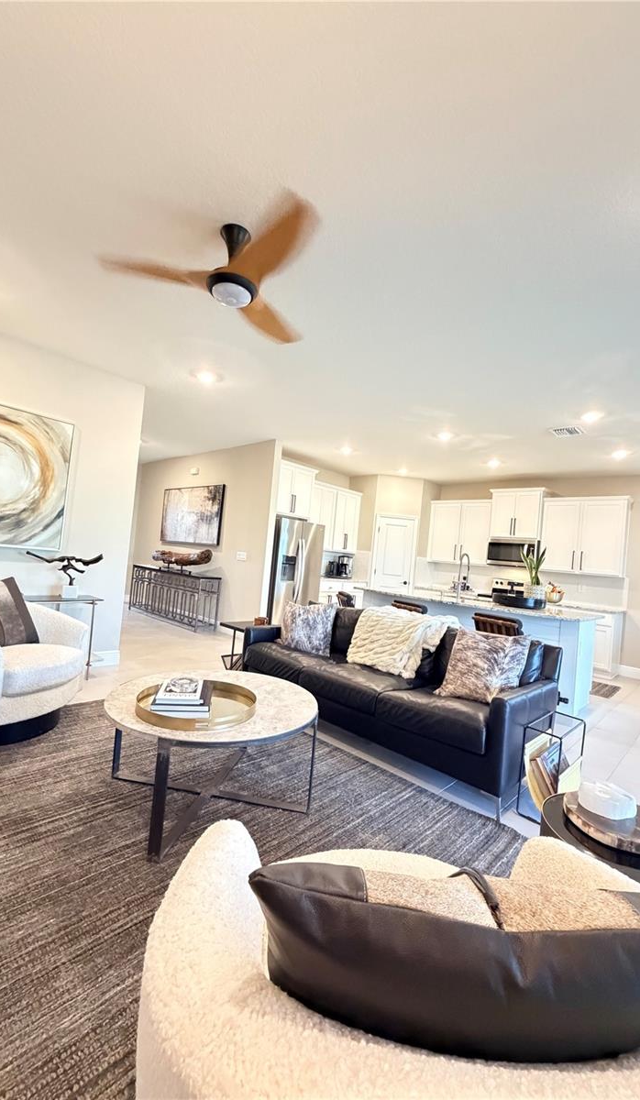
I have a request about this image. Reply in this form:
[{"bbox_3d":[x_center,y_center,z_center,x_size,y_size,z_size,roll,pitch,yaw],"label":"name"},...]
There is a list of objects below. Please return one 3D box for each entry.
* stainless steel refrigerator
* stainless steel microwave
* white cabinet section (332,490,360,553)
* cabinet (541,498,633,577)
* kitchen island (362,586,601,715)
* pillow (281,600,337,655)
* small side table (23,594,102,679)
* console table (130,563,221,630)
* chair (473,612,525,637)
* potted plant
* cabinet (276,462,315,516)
[{"bbox_3d":[-0.564,0.453,6.761,0.830,1.765,0.910,4,-1,43],"label":"stainless steel refrigerator"},{"bbox_3d":[3.280,0.056,7.496,0.760,0.445,0.430,4,-1,43],"label":"stainless steel microwave"},{"bbox_3d":[0.359,-0.501,7.952,0.360,1.095,0.680,4,-1,44],"label":"white cabinet section"},{"bbox_3d":[3.937,-0.201,6.654,1.100,1.130,0.350,4,-1,42],"label":"cabinet"},{"bbox_3d":[1.737,1.056,5.334,2.650,0.914,1.020,4,-1,43],"label":"kitchen island"},{"bbox_3d":[-0.090,0.659,3.825,0.480,0.460,0.160,5,-1,20],"label":"pillow"},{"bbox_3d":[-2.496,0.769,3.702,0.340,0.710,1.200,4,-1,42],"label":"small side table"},{"bbox_3d":[-2.522,0.772,7.560,2.200,0.830,0.360,4,-1,42],"label":"console table"},{"bbox_3d":[1.760,1.076,4.330,0.480,0.860,0.500,4,-1,42],"label":"chair"},{"bbox_3d":[2.419,0.296,4.986,0.270,0.670,0.270,4,-1,42],"label":"potted plant"},{"bbox_3d":[-0.576,-0.930,6.936,0.510,0.815,0.890,4,-1,43],"label":"cabinet"}]

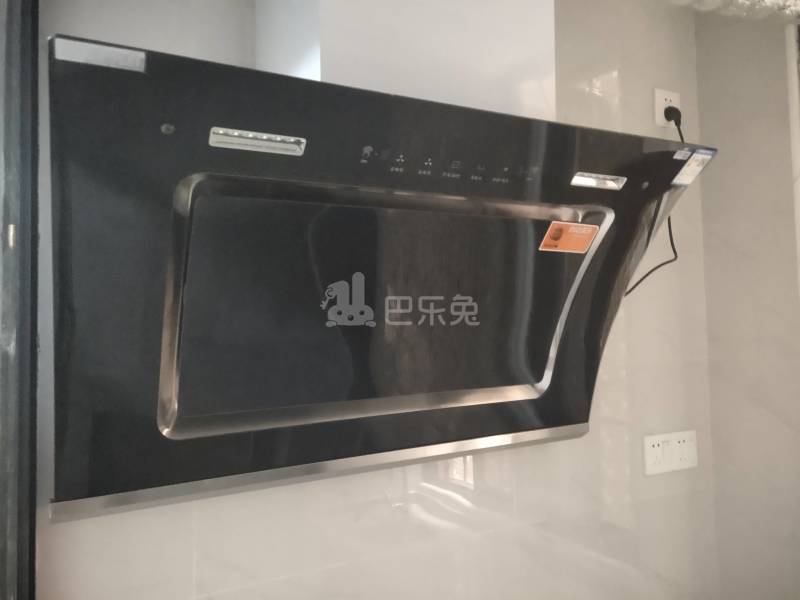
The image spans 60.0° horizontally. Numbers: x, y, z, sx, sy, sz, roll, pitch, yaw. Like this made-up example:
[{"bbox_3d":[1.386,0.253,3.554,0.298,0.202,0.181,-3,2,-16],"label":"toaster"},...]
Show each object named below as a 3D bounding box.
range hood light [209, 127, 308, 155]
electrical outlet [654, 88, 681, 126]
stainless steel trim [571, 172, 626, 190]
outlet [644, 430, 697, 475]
[{"bbox_3d":[-0.146,-0.164,0.720,0.104,0.021,0.012,-1,35,-32],"label":"range hood light"},{"bbox_3d":[0.630,-0.449,1.630,0.086,0.086,0.010,0,-3,-30],"label":"electrical outlet"},{"bbox_3d":[0.286,-0.170,0.994,0.104,0.021,0.012,-1,35,-32],"label":"stainless steel trim"},{"bbox_3d":[0.619,0.345,1.578,0.172,0.086,0.010,0,-3,-30],"label":"outlet"}]

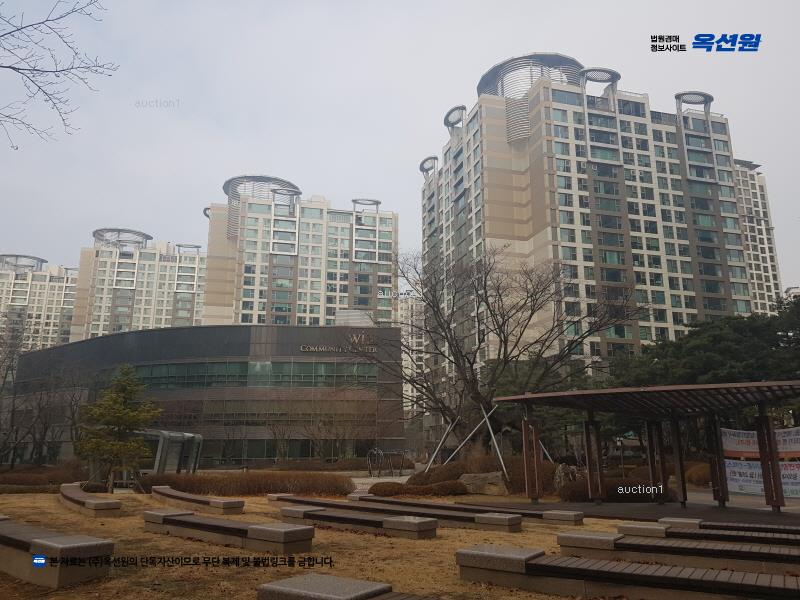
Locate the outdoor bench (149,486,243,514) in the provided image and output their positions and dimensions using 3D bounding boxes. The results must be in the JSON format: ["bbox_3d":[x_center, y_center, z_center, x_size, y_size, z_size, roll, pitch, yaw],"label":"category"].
[{"bbox_3d":[-7.155,6.653,20.011,1.100,0.360,7.000,10,-17,-36],"label":"outdoor bench"}]

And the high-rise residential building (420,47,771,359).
[{"bbox_3d":[31.633,-4.333,113.422,45.400,66.000,38.300,4,-14,-15],"label":"high-rise residential building"}]

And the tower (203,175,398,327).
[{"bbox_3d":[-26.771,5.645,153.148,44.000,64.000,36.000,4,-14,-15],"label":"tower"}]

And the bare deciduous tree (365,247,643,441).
[{"bbox_3d":[4.808,2.677,27.632,11.900,9.900,10.500,-2,-14,10],"label":"bare deciduous tree"}]

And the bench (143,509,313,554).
[{"bbox_3d":[-3.338,4.172,10.894,4.280,0.370,0.750,-11,-17,38],"label":"bench"}]

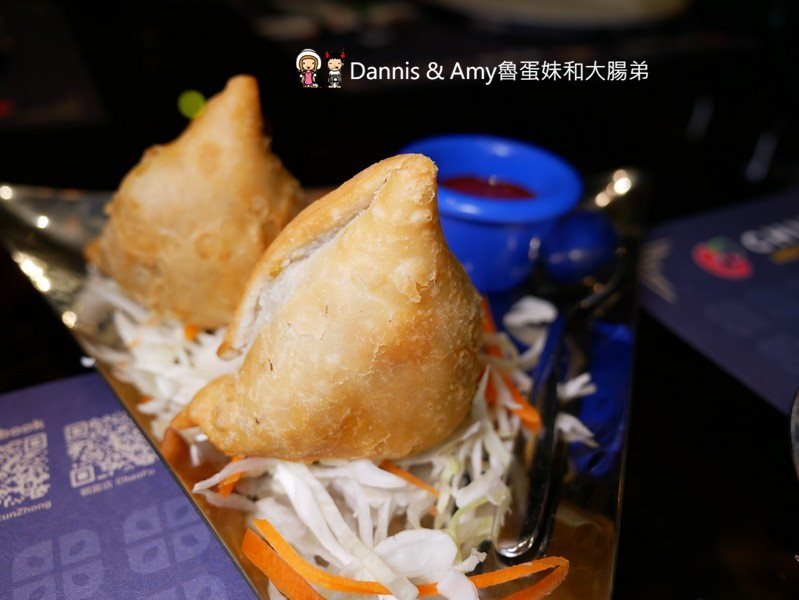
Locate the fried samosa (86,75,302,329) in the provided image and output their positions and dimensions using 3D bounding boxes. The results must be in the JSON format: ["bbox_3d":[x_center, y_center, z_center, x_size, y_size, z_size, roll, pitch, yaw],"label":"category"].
[{"bbox_3d":[-0.070,-0.041,0.210,0.076,0.075,0.064,7,35,0],"label":"fried samosa"}]

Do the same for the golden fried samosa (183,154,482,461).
[{"bbox_3d":[-0.011,-0.004,0.170,0.085,0.073,0.067,1,35,-9],"label":"golden fried samosa"}]

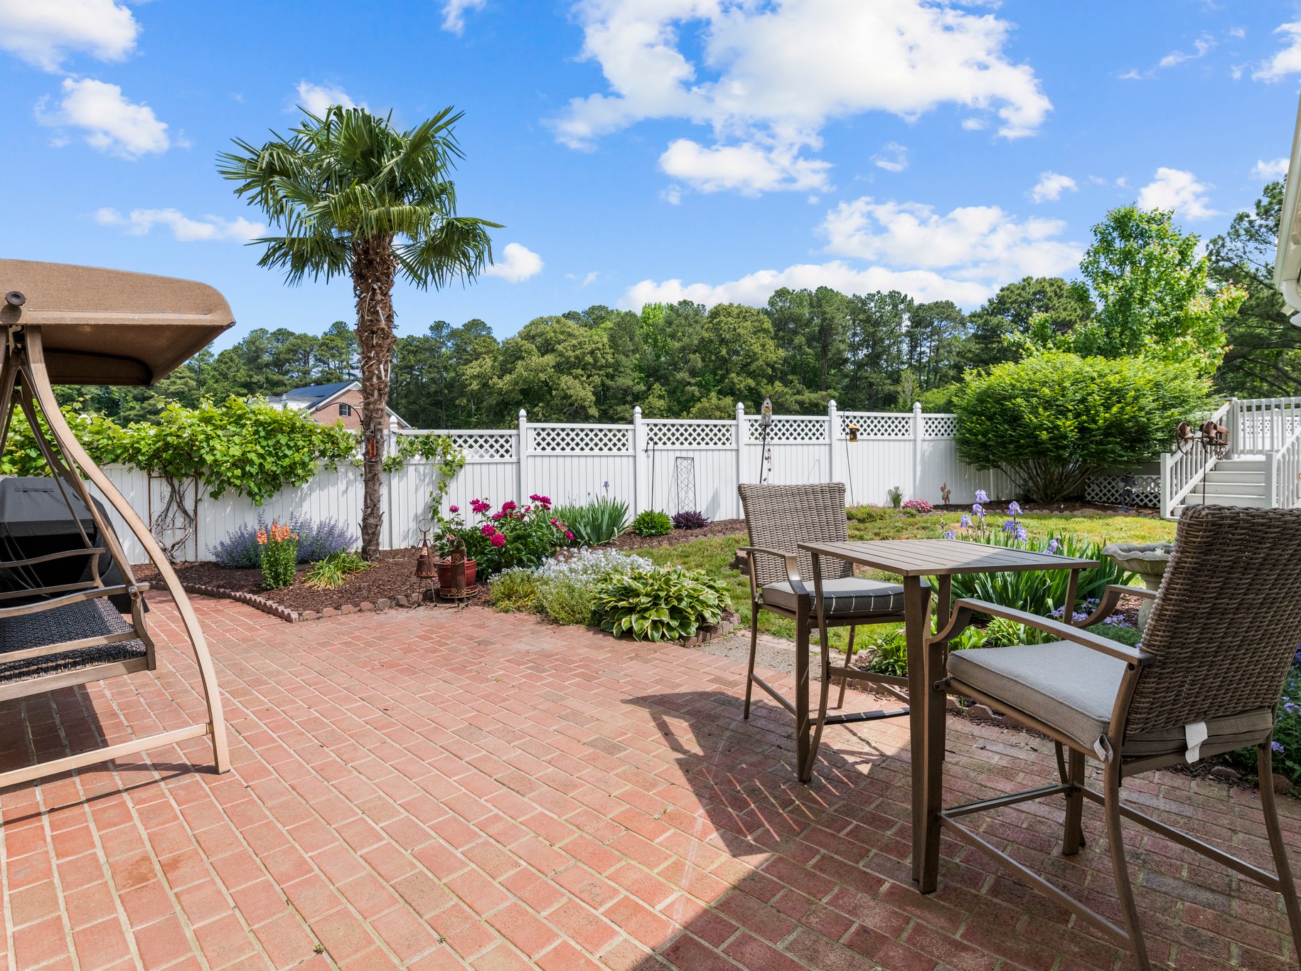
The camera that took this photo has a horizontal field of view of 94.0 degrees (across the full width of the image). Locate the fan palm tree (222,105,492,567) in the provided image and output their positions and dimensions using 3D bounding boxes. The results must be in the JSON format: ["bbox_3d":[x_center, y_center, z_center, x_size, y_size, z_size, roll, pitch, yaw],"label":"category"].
[{"bbox_3d":[-3.720,-1.950,8.050,3.250,5.800,3.100,-1,1,-25],"label":"fan palm tree"}]

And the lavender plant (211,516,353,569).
[{"bbox_3d":[-4.750,0.690,7.900,1.550,0.600,0.900,-1,1,-17],"label":"lavender plant"}]

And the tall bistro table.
[{"bbox_3d":[0.997,0.695,2.145,0.690,0.920,0.690,0,0,-13],"label":"tall bistro table"}]

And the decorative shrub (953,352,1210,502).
[{"bbox_3d":[7.650,-1.070,11.080,3.800,2.700,3.300,0,1,35],"label":"decorative shrub"}]

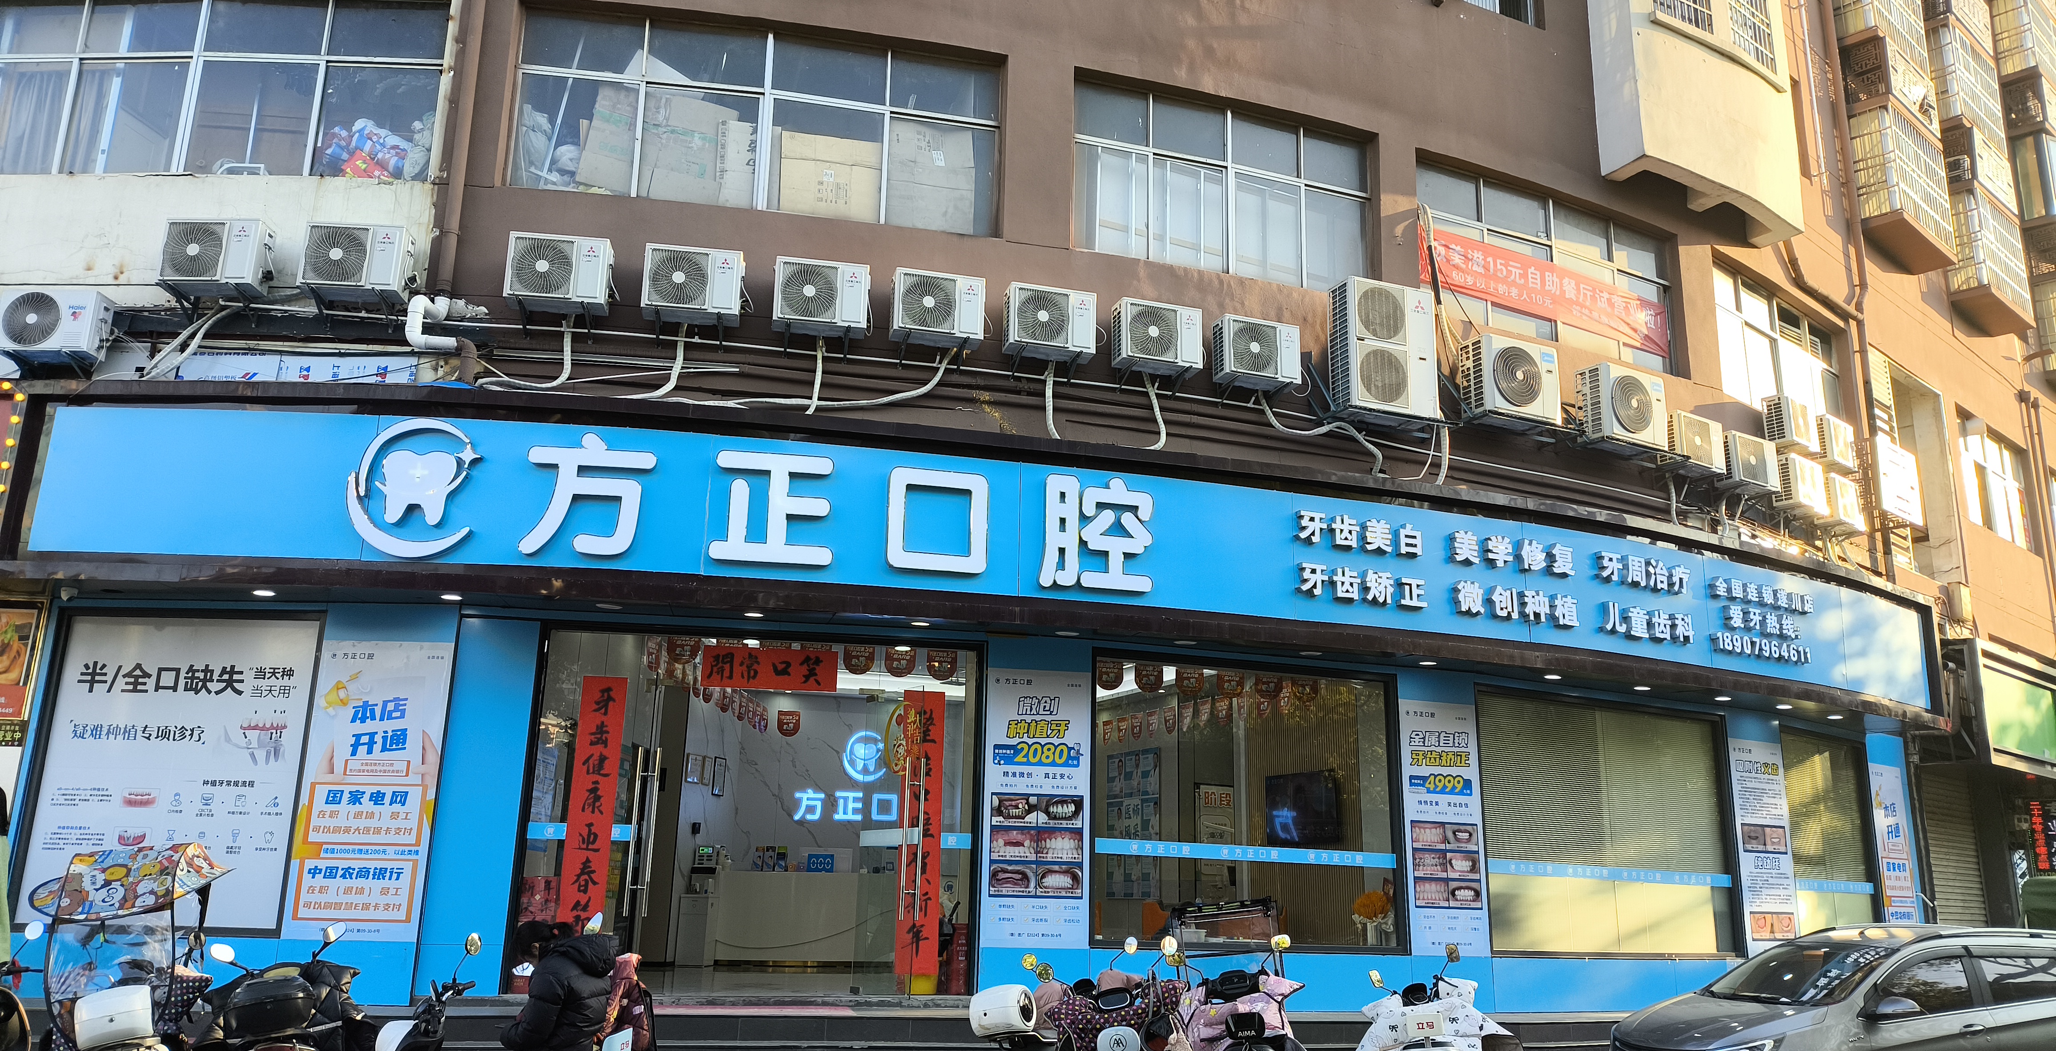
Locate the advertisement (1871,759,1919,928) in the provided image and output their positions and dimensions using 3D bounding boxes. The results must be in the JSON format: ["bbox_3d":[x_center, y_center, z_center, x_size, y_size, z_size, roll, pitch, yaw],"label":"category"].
[{"bbox_3d":[10.102,3.884,17.262,0.870,2.170,0.050,13,-18,-37],"label":"advertisement"}]

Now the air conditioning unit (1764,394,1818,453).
[{"bbox_3d":[9.087,-1.159,17.653,0.815,0.545,0.290,14,-19,-40],"label":"air conditioning unit"}]

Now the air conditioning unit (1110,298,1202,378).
[{"bbox_3d":[1.184,-1.705,13.567,0.785,0.565,0.280,7,-16,-20],"label":"air conditioning unit"}]

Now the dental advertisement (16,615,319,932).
[{"bbox_3d":[-6.329,1.804,10.988,1.860,2.230,0.050,2,-15,-1],"label":"dental advertisement"}]

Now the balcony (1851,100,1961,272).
[{"bbox_3d":[12.786,-4.956,21.686,2.077,1.920,0.558,14,-19,-39],"label":"balcony"}]

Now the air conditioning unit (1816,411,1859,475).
[{"bbox_3d":[10.000,-0.990,18.500,0.800,0.560,0.290,14,-19,-39],"label":"air conditioning unit"}]

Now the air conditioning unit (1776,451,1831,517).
[{"bbox_3d":[8.692,-0.453,16.746,0.800,0.560,0.300,14,-19,-39],"label":"air conditioning unit"}]

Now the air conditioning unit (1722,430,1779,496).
[{"bbox_3d":[7.987,-0.672,16.519,0.800,0.560,0.300,10,-17,-31],"label":"air conditioning unit"}]

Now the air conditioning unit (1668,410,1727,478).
[{"bbox_3d":[7.101,-0.857,15.921,0.800,0.560,0.300,11,-17,-33],"label":"air conditioning unit"}]

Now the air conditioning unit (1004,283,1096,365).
[{"bbox_3d":[0.196,-1.767,13.005,0.773,0.553,0.268,6,-15,-15],"label":"air conditioning unit"}]

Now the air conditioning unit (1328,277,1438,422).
[{"bbox_3d":[3.392,-1.639,14.148,0.963,1.265,0.340,7,-16,-20],"label":"air conditioning unit"}]

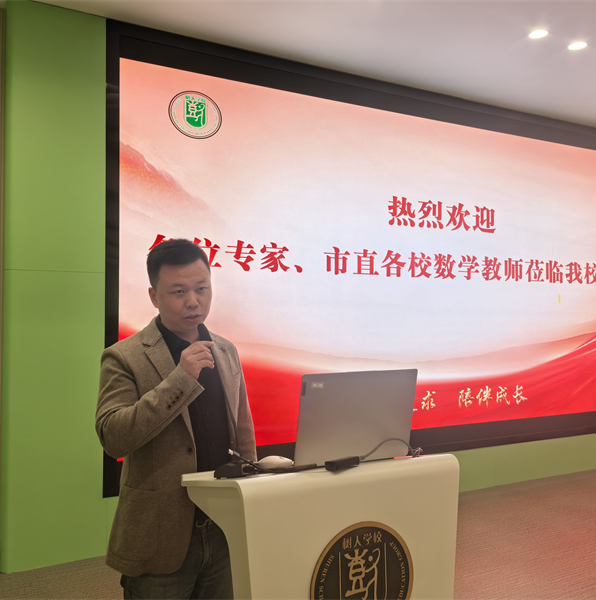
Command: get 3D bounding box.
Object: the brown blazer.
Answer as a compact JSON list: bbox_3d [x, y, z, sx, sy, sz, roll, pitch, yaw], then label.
[{"bbox_3d":[-0.336,0.395,1.740,0.480,0.700,0.340,1,-2,-38],"label":"brown blazer"}]

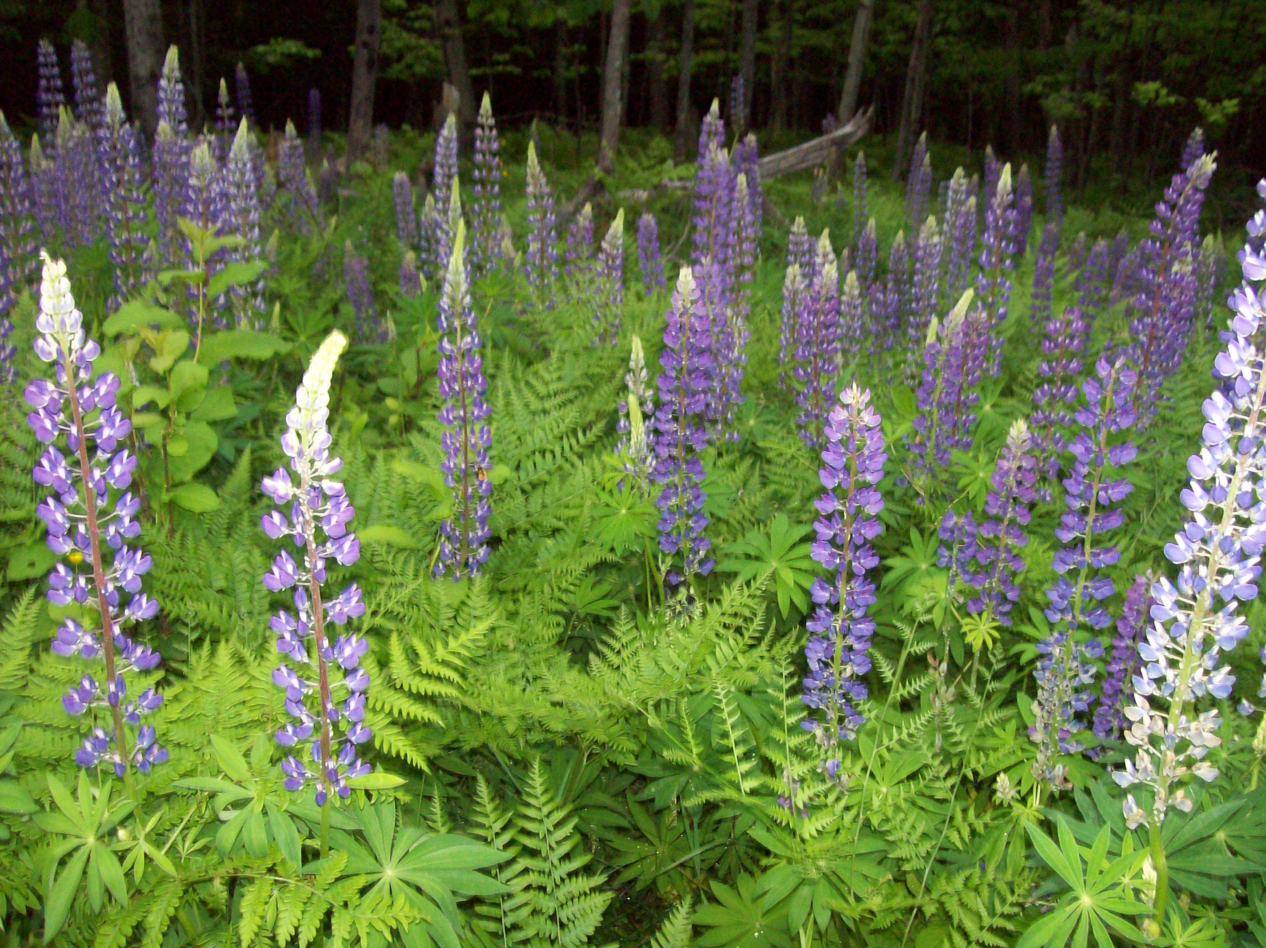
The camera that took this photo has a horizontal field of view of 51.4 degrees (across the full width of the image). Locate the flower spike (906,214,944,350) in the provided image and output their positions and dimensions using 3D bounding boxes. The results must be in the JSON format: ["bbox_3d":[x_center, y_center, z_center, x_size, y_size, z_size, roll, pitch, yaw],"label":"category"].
[{"bbox_3d":[0.558,-0.362,2.500,0.064,0.257,0.064,5,18,12],"label":"flower spike"}]

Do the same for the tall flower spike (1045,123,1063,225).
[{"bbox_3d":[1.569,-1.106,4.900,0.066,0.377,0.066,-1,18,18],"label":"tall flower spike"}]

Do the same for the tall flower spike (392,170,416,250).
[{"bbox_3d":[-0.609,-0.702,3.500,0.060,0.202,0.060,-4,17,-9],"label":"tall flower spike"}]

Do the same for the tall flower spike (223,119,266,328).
[{"bbox_3d":[-0.677,-0.433,2.300,0.064,0.360,0.064,-1,18,-16],"label":"tall flower spike"}]

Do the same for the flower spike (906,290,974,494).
[{"bbox_3d":[0.507,-0.130,2.150,0.065,0.348,0.065,12,20,12],"label":"flower spike"}]

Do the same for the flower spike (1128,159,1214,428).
[{"bbox_3d":[0.707,-0.235,1.720,0.067,0.363,0.067,15,22,20],"label":"flower spike"}]

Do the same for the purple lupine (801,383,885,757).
[{"bbox_3d":[0.198,0.098,1.240,0.068,0.376,0.068,3,17,9],"label":"purple lupine"}]

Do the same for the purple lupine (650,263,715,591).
[{"bbox_3d":[0.060,-0.048,1.520,0.064,0.387,0.064,0,18,2],"label":"purple lupine"}]

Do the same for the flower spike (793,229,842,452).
[{"bbox_3d":[0.271,-0.189,1.900,0.064,0.314,0.064,2,18,8],"label":"flower spike"}]

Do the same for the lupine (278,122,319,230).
[{"bbox_3d":[-0.837,-0.746,3.300,0.072,0.279,0.072,-7,17,-13],"label":"lupine"}]

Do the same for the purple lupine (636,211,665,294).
[{"bbox_3d":[0.043,-0.553,3.300,0.065,0.211,0.065,-5,17,2],"label":"purple lupine"}]

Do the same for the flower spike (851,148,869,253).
[{"bbox_3d":[0.843,-1.016,4.900,0.063,0.366,0.063,1,17,10],"label":"flower spike"}]

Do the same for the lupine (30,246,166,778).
[{"bbox_3d":[-0.345,0.037,0.830,0.065,0.351,0.065,-8,20,-23],"label":"lupine"}]

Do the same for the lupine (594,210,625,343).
[{"bbox_3d":[-0.042,-0.415,2.800,0.063,0.291,0.063,6,18,-2],"label":"lupine"}]

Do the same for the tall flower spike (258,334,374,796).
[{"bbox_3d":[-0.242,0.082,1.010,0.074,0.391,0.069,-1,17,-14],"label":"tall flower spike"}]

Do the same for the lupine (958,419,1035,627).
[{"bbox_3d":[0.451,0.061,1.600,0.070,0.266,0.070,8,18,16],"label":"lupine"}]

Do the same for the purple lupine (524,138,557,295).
[{"bbox_3d":[-0.195,-0.535,2.750,0.064,0.314,0.064,-3,17,-3],"label":"purple lupine"}]

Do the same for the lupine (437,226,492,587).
[{"bbox_3d":[-0.208,-0.080,1.600,0.064,0.450,0.064,-1,18,-7],"label":"lupine"}]

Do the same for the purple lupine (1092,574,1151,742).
[{"bbox_3d":[0.619,0.233,1.650,0.058,0.230,0.058,8,18,21],"label":"purple lupine"}]

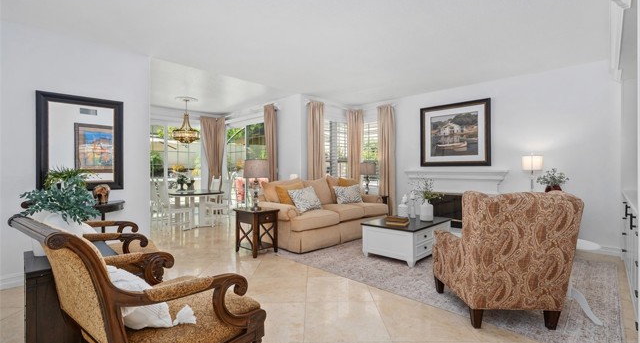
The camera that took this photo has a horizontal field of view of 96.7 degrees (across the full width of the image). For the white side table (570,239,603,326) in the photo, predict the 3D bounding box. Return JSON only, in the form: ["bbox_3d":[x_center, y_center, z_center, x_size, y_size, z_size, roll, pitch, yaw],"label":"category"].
[{"bbox_3d":[1.985,0.870,2.265,0.400,0.600,0.400,0,0,-44],"label":"white side table"}]

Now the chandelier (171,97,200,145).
[{"bbox_3d":[-2.860,-1.070,6.100,0.530,1.000,0.530,0,0,-44],"label":"chandelier"}]

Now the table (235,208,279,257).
[{"bbox_3d":[-0.906,0.860,4.140,0.410,0.620,0.520,0,0,-44],"label":"table"}]

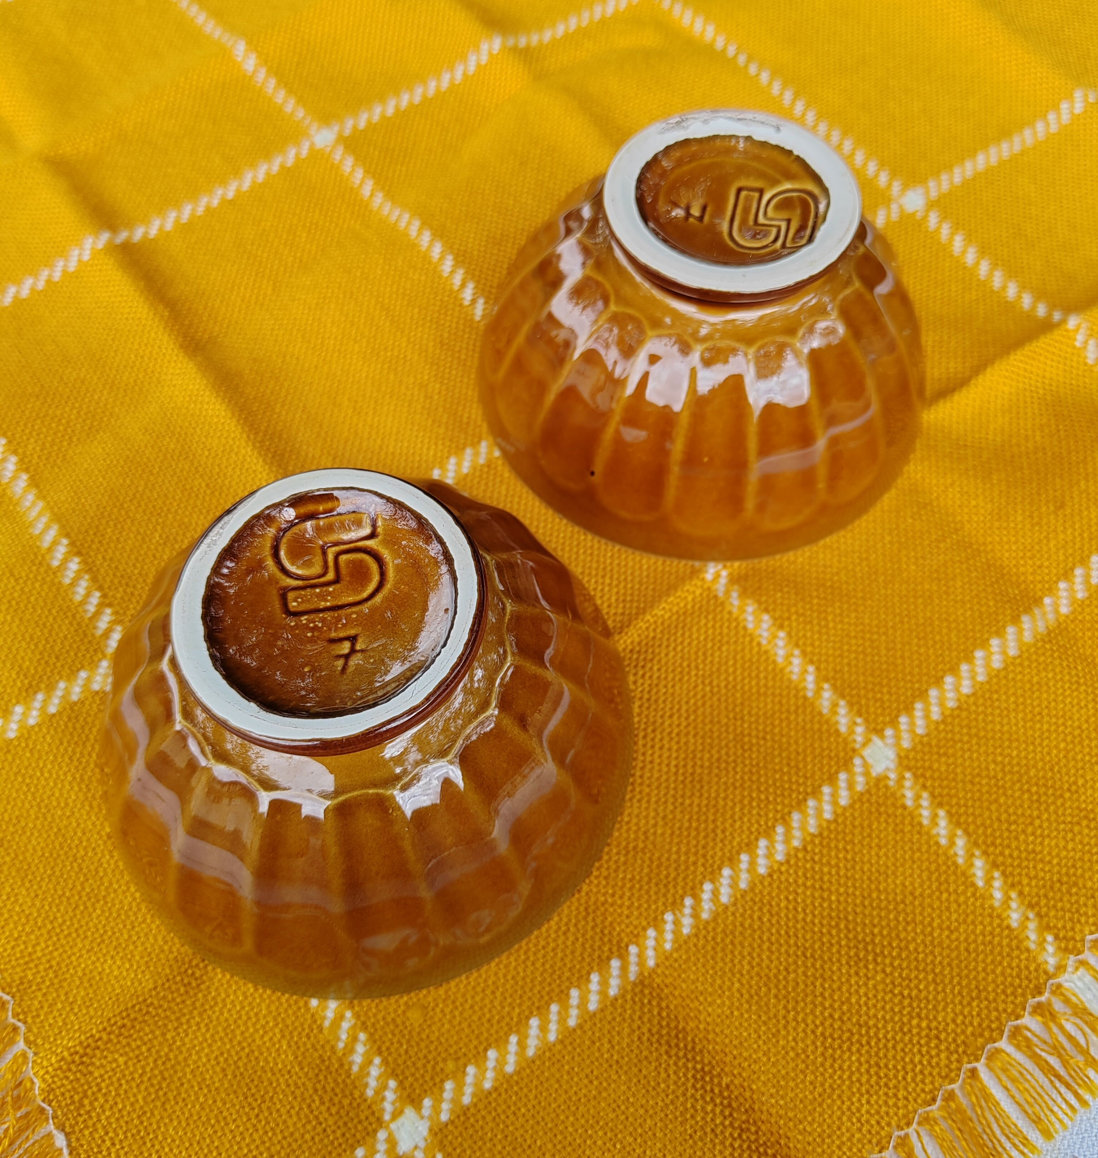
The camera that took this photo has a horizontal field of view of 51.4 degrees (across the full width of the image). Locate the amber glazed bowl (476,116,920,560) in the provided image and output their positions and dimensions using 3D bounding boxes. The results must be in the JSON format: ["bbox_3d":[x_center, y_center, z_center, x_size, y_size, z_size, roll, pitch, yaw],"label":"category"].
[{"bbox_3d":[0.041,-0.070,0.284,0.120,0.065,0.120,0,62,0],"label":"amber glazed bowl"}]

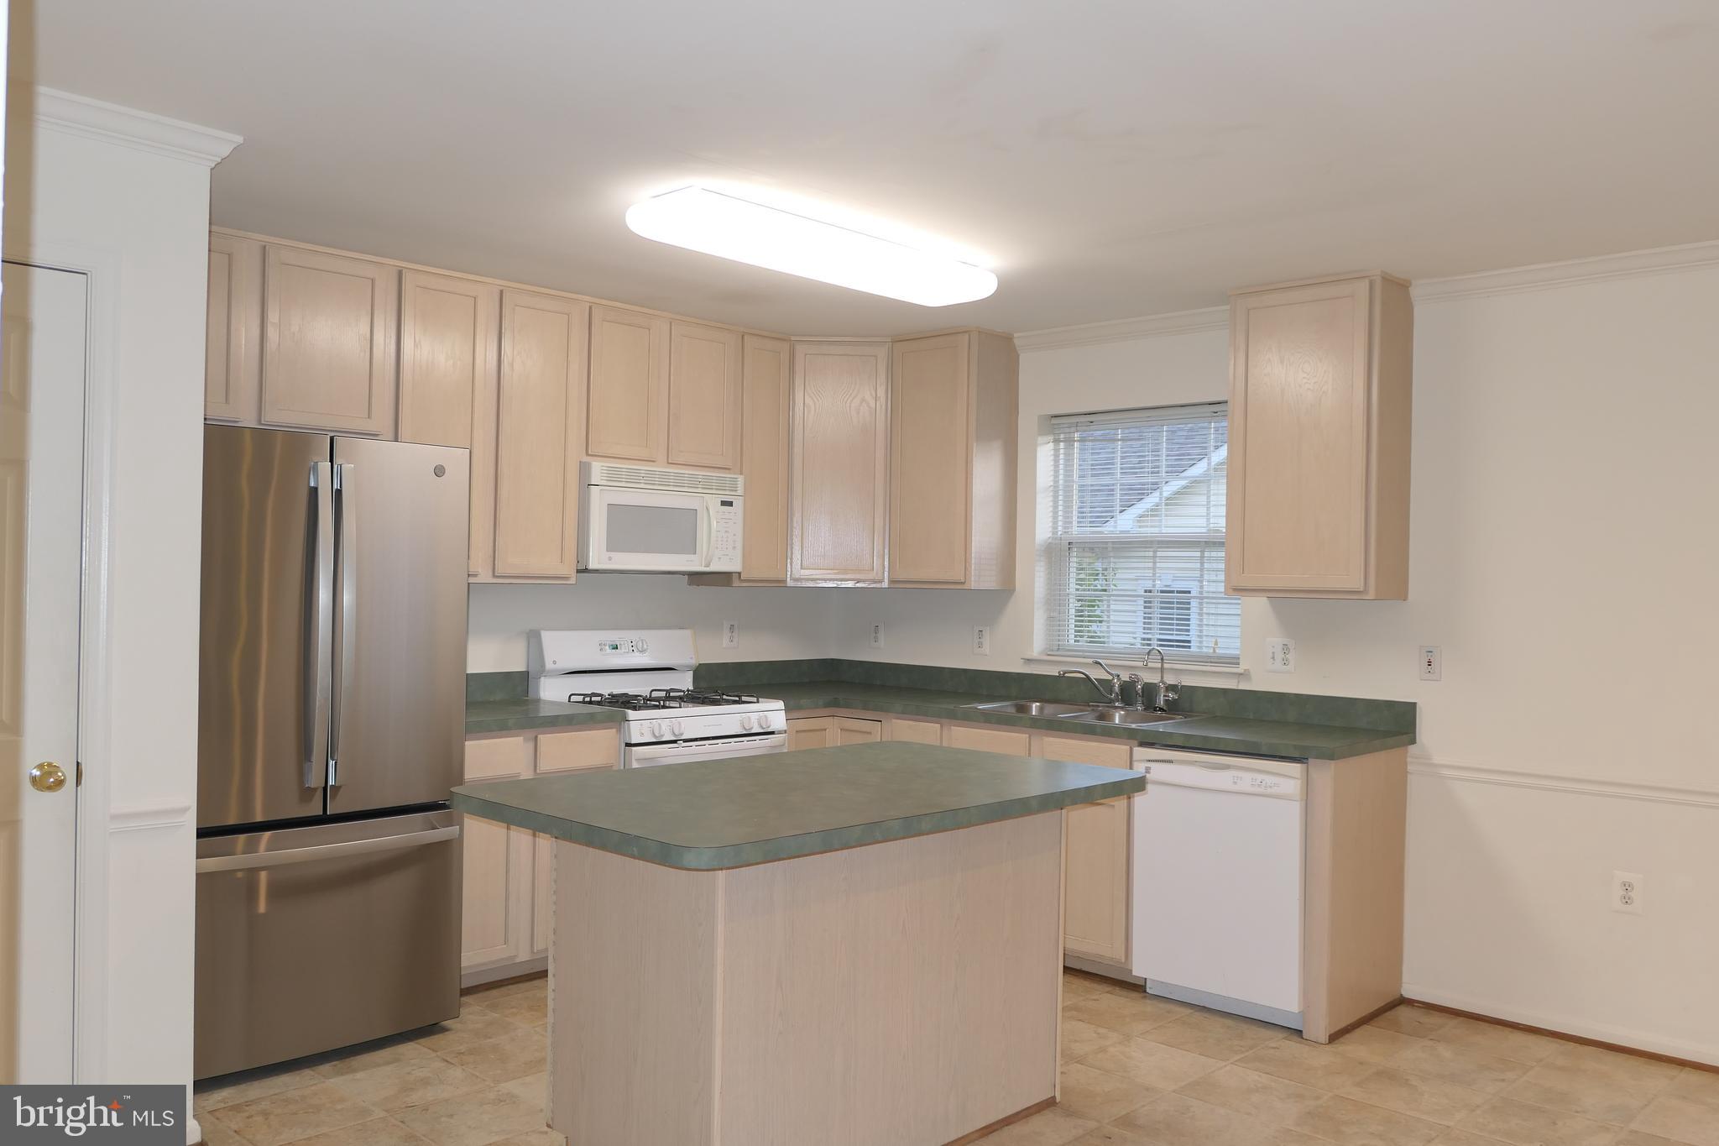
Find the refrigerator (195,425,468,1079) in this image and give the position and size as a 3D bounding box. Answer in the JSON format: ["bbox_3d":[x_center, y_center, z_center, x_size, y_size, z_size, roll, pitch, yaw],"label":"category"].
[{"bbox_3d":[-1.758,0.501,3.949,0.894,1.774,0.837,1,0,43],"label":"refrigerator"}]

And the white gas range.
[{"bbox_3d":[-0.774,0.823,5.204,0.675,1.180,0.765,1,0,43],"label":"white gas range"}]

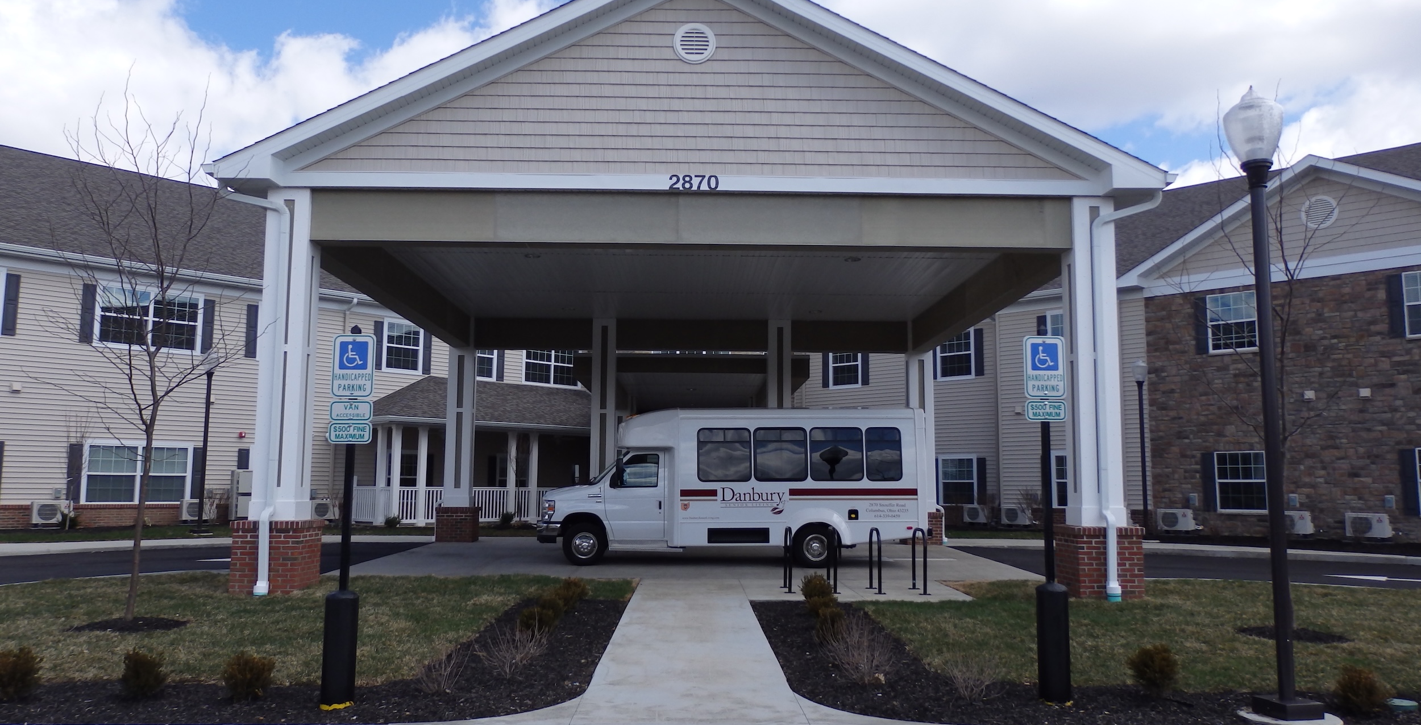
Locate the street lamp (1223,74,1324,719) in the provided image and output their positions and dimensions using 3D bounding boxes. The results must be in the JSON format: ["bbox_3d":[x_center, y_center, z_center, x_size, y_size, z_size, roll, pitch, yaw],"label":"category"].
[{"bbox_3d":[3.986,0.192,7.326,0.450,4.503,0.450,0,-7,-1],"label":"street lamp"}]

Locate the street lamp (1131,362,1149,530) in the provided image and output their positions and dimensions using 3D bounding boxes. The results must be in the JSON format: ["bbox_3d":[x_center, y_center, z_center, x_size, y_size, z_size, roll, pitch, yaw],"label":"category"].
[{"bbox_3d":[10.946,2.175,25.974,0.440,4.525,0.440,0,-7,-1],"label":"street lamp"}]

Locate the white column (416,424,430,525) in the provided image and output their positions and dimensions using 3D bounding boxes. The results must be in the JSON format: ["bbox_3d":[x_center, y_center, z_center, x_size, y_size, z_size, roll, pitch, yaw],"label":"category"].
[{"bbox_3d":[-8.303,3.256,29.619,0.210,2.887,0.210,-6,-10,44],"label":"white column"}]

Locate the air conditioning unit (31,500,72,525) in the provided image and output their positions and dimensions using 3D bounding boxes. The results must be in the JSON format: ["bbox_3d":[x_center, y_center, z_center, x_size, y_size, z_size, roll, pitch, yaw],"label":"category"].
[{"bbox_3d":[-15.934,3.625,24.820,0.330,0.573,0.846,-6,-10,44],"label":"air conditioning unit"}]

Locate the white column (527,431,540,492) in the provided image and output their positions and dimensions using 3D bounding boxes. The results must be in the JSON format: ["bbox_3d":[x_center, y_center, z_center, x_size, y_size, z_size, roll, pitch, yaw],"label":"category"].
[{"bbox_3d":[-5.551,3.608,32.394,0.210,2.900,0.210,-6,-10,44],"label":"white column"}]

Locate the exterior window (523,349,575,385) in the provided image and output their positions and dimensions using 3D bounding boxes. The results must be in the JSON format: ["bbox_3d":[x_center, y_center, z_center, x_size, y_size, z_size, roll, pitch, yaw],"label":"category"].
[{"bbox_3d":[-5.543,0.040,36.312,0.140,1.665,2.588,-6,-10,44],"label":"exterior window"}]

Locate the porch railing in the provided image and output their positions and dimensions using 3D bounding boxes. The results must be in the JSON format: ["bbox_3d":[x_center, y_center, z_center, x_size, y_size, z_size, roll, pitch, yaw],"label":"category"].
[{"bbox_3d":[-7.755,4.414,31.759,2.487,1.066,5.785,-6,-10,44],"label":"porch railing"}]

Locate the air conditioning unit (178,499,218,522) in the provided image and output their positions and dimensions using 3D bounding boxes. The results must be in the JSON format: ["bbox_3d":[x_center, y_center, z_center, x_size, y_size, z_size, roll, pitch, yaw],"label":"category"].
[{"bbox_3d":[-13.583,3.906,27.194,0.330,0.559,0.877,-6,-10,44],"label":"air conditioning unit"}]

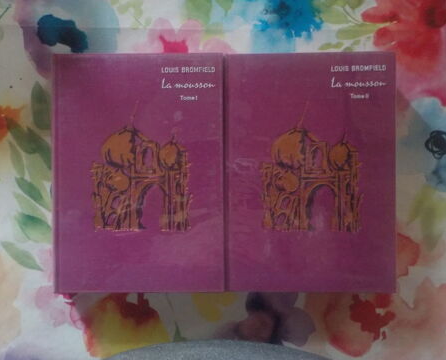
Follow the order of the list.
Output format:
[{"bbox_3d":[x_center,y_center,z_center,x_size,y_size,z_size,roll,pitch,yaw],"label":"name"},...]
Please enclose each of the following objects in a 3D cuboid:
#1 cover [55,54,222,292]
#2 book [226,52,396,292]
[{"bbox_3d":[-0.072,-0.006,0.368,0.145,0.025,0.205,0,90,0],"label":"cover"},{"bbox_3d":[0.075,-0.006,0.368,0.145,0.025,0.205,0,90,0],"label":"book"}]

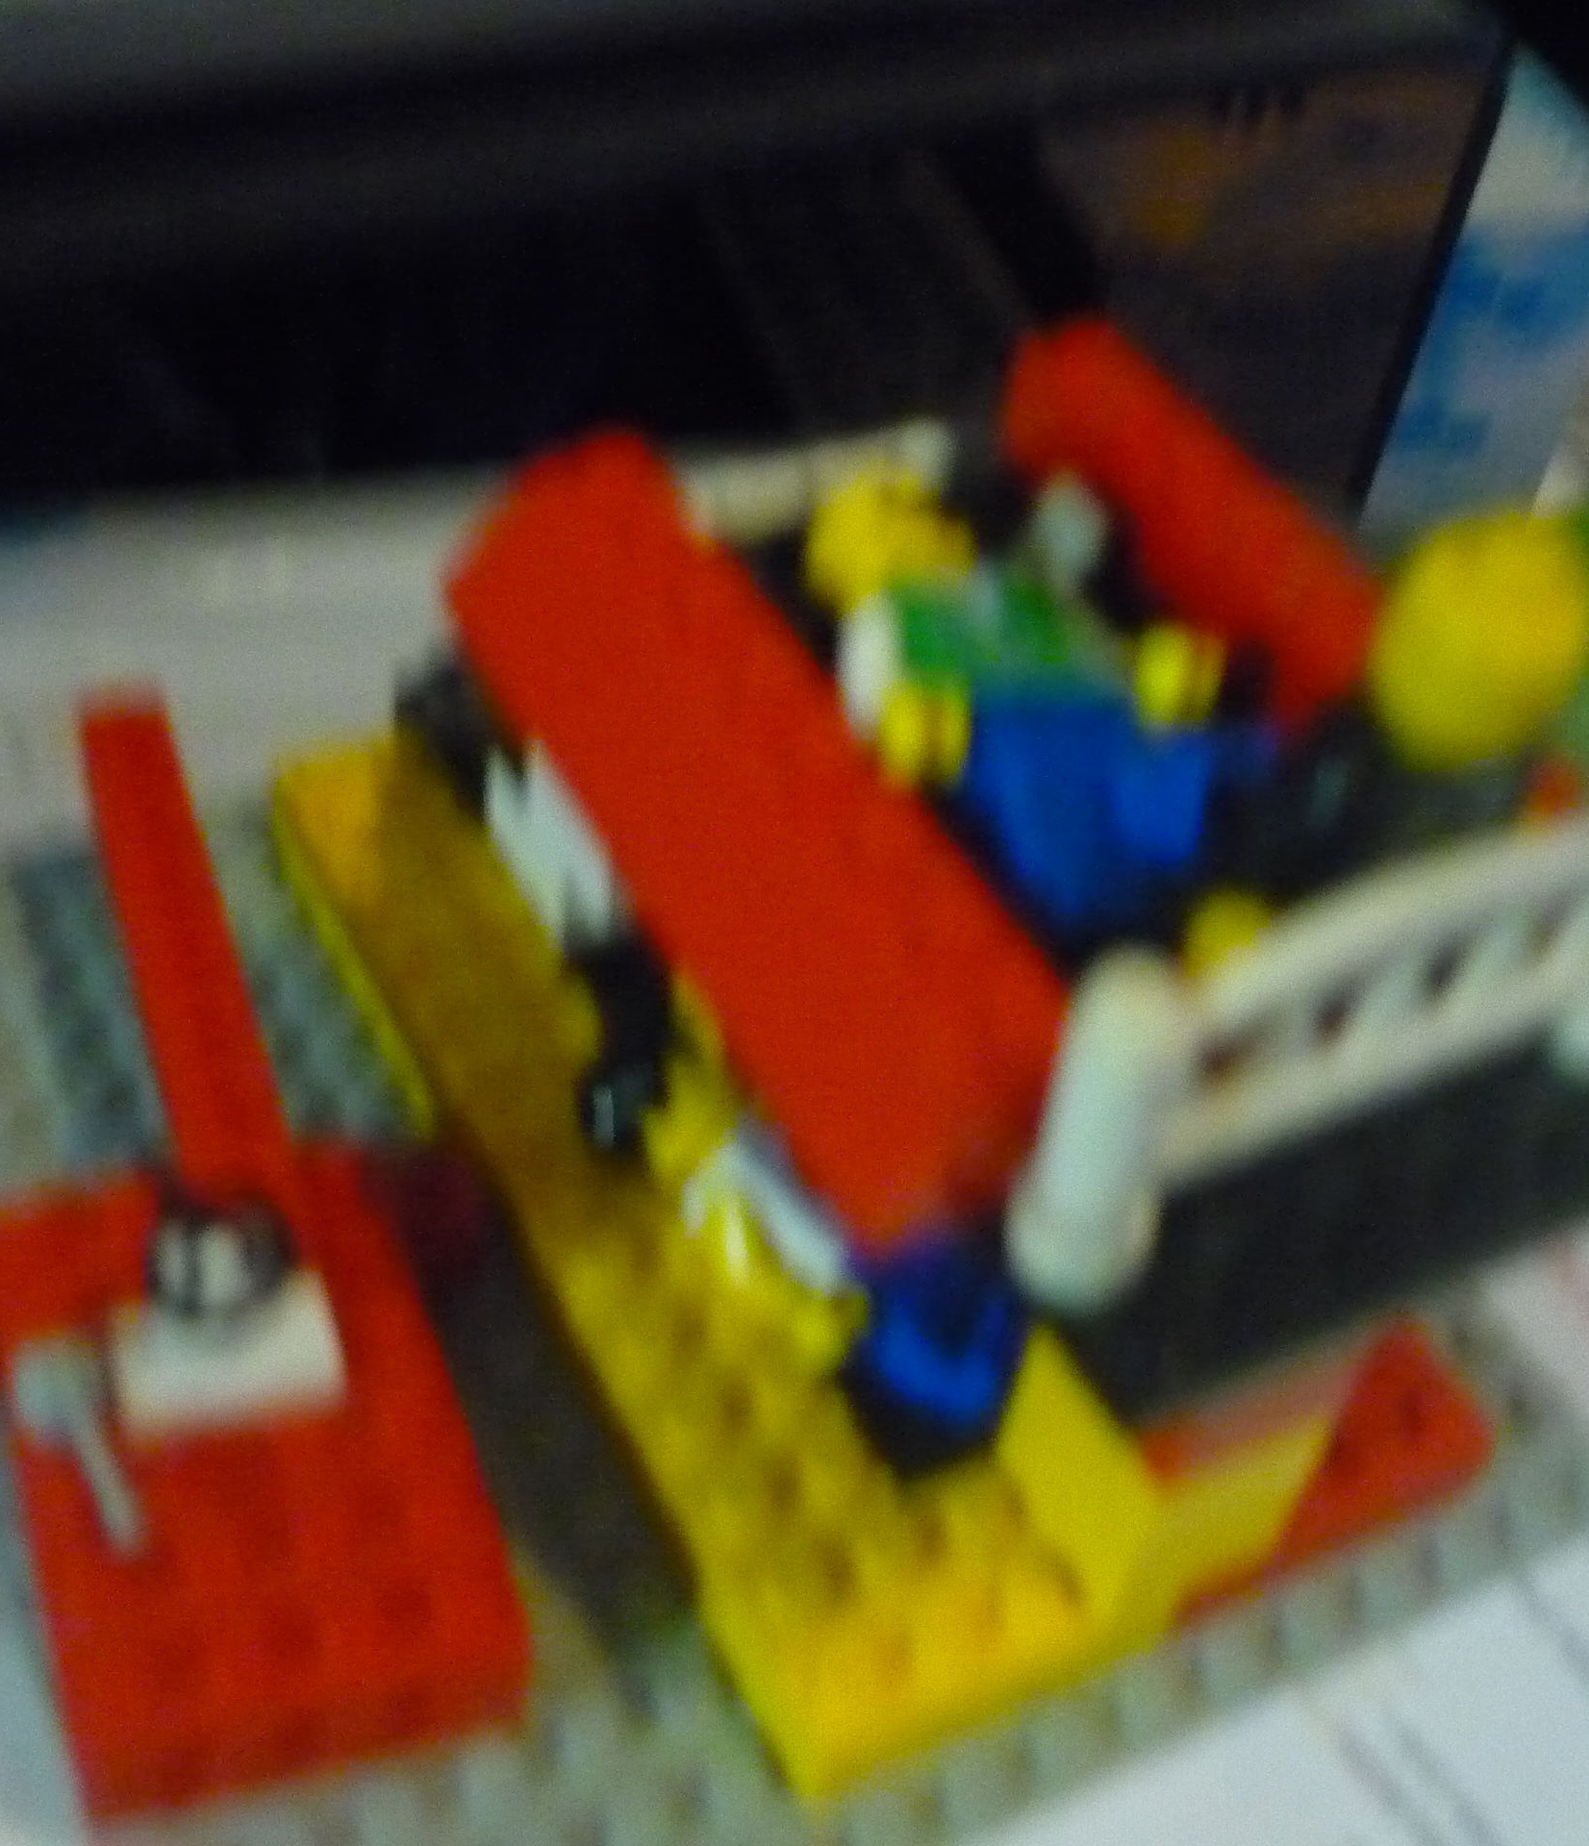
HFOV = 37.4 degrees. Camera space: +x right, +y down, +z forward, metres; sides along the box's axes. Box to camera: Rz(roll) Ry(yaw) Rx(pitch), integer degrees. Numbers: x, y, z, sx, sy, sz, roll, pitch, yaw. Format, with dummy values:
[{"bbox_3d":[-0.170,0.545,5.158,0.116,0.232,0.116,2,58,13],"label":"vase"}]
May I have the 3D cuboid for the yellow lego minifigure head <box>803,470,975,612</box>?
[{"bbox_3d":[0.007,-0.026,0.167,0.010,0.010,0.010,-22,62,-28],"label":"yellow lego minifigure head"}]

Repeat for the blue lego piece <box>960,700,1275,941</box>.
[{"bbox_3d":[0.020,-0.009,0.163,0.016,0.010,0.015,-17,70,-22],"label":"blue lego piece"}]

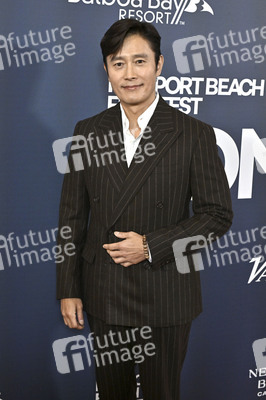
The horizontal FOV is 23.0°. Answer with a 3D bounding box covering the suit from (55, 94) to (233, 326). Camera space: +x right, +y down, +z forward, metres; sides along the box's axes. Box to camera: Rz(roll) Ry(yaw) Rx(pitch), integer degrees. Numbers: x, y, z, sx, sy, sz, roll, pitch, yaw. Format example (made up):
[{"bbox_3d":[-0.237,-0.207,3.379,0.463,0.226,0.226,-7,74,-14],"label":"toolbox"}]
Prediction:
[{"bbox_3d":[0.034,0.027,2.100,0.560,0.720,0.340,5,10,20],"label":"suit"}]

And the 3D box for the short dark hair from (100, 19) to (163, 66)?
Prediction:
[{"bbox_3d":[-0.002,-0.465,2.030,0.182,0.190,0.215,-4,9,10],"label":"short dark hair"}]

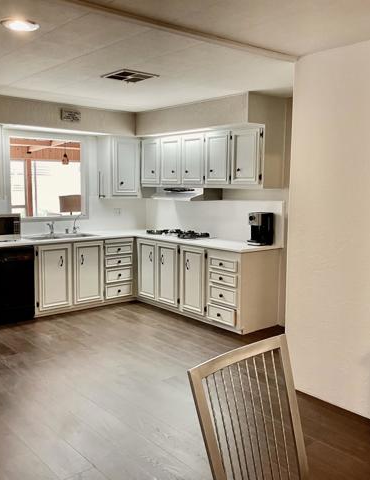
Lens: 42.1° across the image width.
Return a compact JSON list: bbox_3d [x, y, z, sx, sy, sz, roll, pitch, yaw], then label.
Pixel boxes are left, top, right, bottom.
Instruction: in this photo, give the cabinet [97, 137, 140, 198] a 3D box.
[{"bbox_3d":[-0.858,-0.951,6.290,0.429,0.773,0.353,-5,8,-40],"label":"cabinet"}]

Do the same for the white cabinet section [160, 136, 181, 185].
[{"bbox_3d":[-0.043,-0.978,5.966,0.327,0.589,0.417,-5,9,-40],"label":"white cabinet section"}]

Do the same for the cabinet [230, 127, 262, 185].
[{"bbox_3d":[0.736,-0.850,4.978,0.348,0.586,0.455,-5,8,-40],"label":"cabinet"}]

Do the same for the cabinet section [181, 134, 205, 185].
[{"bbox_3d":[0.224,-0.939,5.650,0.327,0.589,0.415,-5,9,-40],"label":"cabinet section"}]

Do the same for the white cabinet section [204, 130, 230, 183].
[{"bbox_3d":[0.489,-0.901,5.336,0.327,0.589,0.410,-5,9,-40],"label":"white cabinet section"}]

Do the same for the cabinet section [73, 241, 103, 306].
[{"bbox_3d":[-1.322,0.369,5.914,0.407,0.756,0.614,-5,9,-40],"label":"cabinet section"}]

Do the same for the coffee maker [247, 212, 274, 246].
[{"bbox_3d":[0.797,-0.111,5.064,0.177,0.338,0.212,7,9,44],"label":"coffee maker"}]

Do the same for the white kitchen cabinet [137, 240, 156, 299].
[{"bbox_3d":[-0.271,0.357,6.124,0.581,0.752,0.404,-5,8,-40],"label":"white kitchen cabinet"}]

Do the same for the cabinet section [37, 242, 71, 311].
[{"bbox_3d":[-1.644,0.396,5.645,0.408,0.756,0.614,-5,9,-40],"label":"cabinet section"}]

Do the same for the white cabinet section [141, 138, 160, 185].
[{"bbox_3d":[-0.306,-1.017,6.277,0.327,0.589,0.403,-5,9,-40],"label":"white cabinet section"}]

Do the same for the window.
[{"bbox_3d":[-1.690,-0.748,5.871,0.914,0.934,0.081,-5,8,-40],"label":"window"}]

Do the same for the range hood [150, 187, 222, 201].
[{"bbox_3d":[0.011,-0.561,5.768,0.480,0.137,0.757,-5,8,-40],"label":"range hood"}]

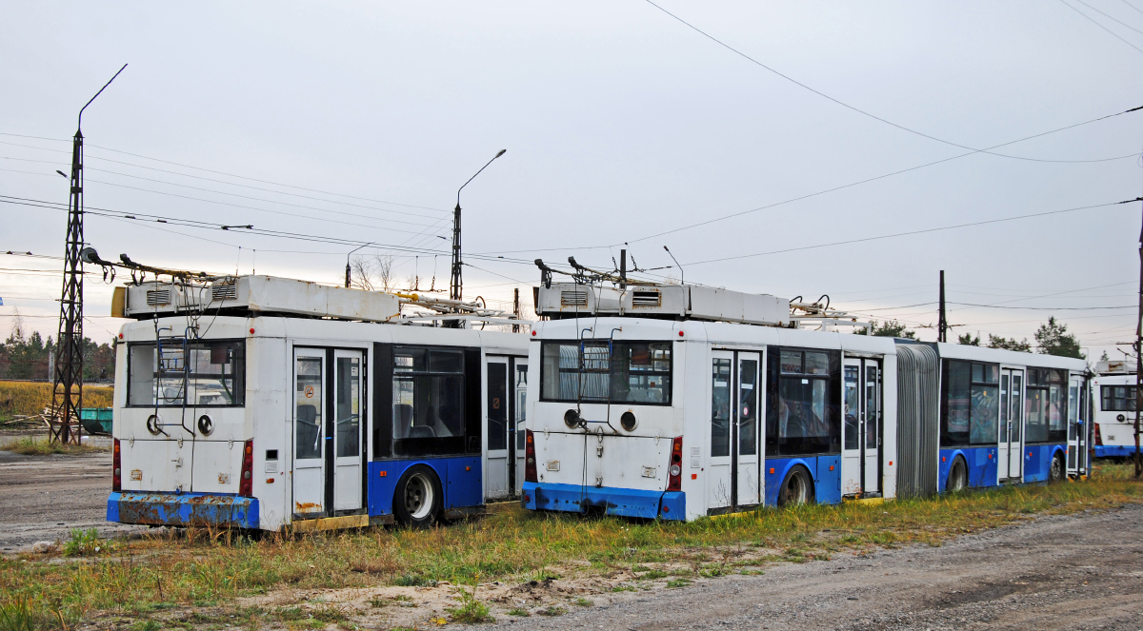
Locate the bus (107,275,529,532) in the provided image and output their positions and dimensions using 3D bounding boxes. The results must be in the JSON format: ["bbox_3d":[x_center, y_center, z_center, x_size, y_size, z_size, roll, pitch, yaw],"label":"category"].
[{"bbox_3d":[-0.044,1.548,26.351,2.550,3.350,17.700,-2,-4,33],"label":"bus"}]

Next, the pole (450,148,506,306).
[{"bbox_3d":[-3.957,-1.012,63.788,2.800,12.000,0.800,-1,-4,32],"label":"pole"}]

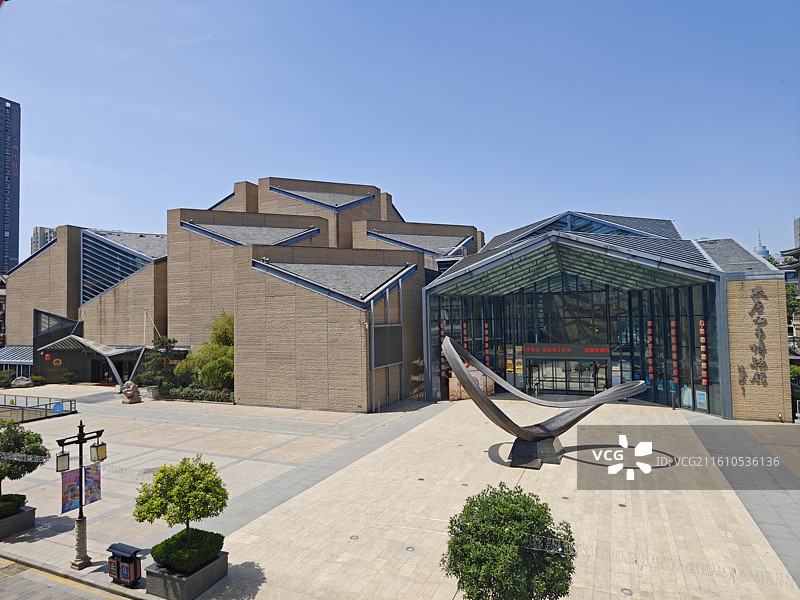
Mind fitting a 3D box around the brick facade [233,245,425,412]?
[{"bbox_3d":[-5.430,2.088,45.666,11.800,12.500,11.900,-2,-2,23],"label":"brick facade"}]

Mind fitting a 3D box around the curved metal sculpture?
[{"bbox_3d":[7.043,4.788,26.299,9.590,5.780,4.900,-1,-2,16],"label":"curved metal sculpture"}]

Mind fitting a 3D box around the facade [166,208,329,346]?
[{"bbox_3d":[-15.489,-0.034,56.277,11.800,17.700,11.800,-2,-2,23],"label":"facade"}]

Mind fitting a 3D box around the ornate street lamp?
[{"bbox_3d":[-8.902,5.344,14.857,0.480,3.950,1.500,-2,-2,23],"label":"ornate street lamp"}]

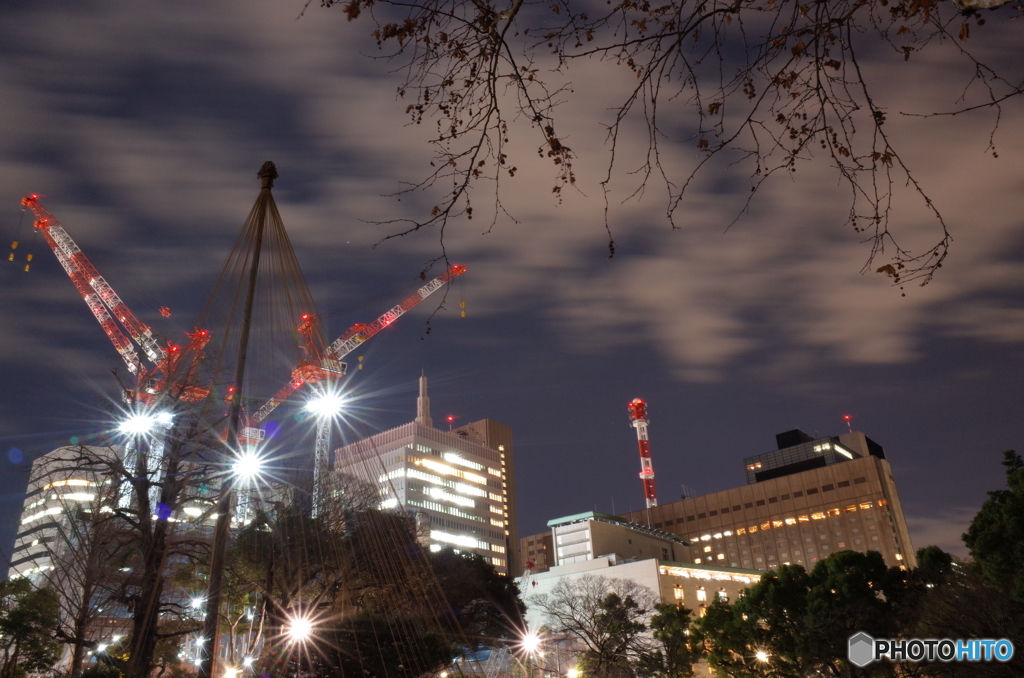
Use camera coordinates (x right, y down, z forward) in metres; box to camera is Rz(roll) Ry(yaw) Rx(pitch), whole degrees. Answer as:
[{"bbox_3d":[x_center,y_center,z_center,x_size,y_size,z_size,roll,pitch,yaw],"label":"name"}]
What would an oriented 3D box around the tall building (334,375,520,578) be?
[{"bbox_3d":[-26.980,67.566,237.493,36.000,104.000,41.000,-23,-33,33],"label":"tall building"}]

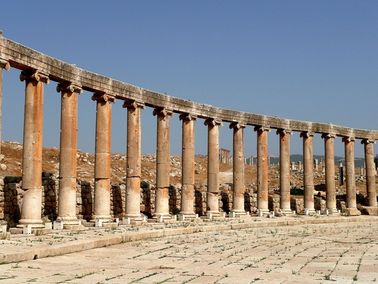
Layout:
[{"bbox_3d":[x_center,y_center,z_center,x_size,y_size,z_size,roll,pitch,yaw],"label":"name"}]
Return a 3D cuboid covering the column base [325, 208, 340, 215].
[{"bbox_3d":[11.880,5.711,50.043,0.980,0.450,0.980,4,-7,-37],"label":"column base"}]

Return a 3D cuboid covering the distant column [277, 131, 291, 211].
[{"bbox_3d":[7.485,2.282,46.723,0.950,6.413,0.950,5,-8,-43],"label":"distant column"}]

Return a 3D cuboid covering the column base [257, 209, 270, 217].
[{"bbox_3d":[5.566,5.237,44.535,0.980,0.506,0.980,-6,-8,43],"label":"column base"}]

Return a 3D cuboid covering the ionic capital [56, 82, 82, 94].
[{"bbox_3d":[-5.555,-2.420,27.845,0.820,0.450,0.920,-3,-6,21],"label":"ionic capital"}]

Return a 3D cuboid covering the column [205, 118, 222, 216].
[{"bbox_3d":[1.619,1.734,40.523,0.950,6.413,0.950,0,-5,0],"label":"column"}]

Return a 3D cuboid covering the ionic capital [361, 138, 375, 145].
[{"bbox_3d":[15.599,0.082,52.357,0.950,0.410,0.800,4,-7,-38],"label":"ionic capital"}]

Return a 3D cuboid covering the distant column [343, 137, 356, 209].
[{"bbox_3d":[13.774,2.610,51.085,0.950,6.099,0.950,4,-7,-39],"label":"distant column"}]

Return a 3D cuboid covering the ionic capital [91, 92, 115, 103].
[{"bbox_3d":[-4.112,-2.066,29.007,0.800,0.410,0.950,-3,-6,25],"label":"ionic capital"}]

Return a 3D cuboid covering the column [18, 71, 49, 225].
[{"bbox_3d":[-6.093,0.304,23.576,1.050,6.160,1.080,-2,-6,18],"label":"column"}]

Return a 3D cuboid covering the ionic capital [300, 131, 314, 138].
[{"bbox_3d":[9.437,-0.553,47.440,0.900,0.450,0.820,5,-7,-43],"label":"ionic capital"}]

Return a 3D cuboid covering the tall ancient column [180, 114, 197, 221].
[{"bbox_3d":[-0.020,1.434,35.701,1.050,6.160,1.080,0,-5,0],"label":"tall ancient column"}]

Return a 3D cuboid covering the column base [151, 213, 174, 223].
[{"bbox_3d":[-1.429,4.168,33.293,1.150,0.450,1.150,-4,-6,31],"label":"column base"}]

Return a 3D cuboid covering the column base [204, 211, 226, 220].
[{"bbox_3d":[1.596,4.715,38.476,1.000,0.520,1.000,-4,-6,37],"label":"column base"}]

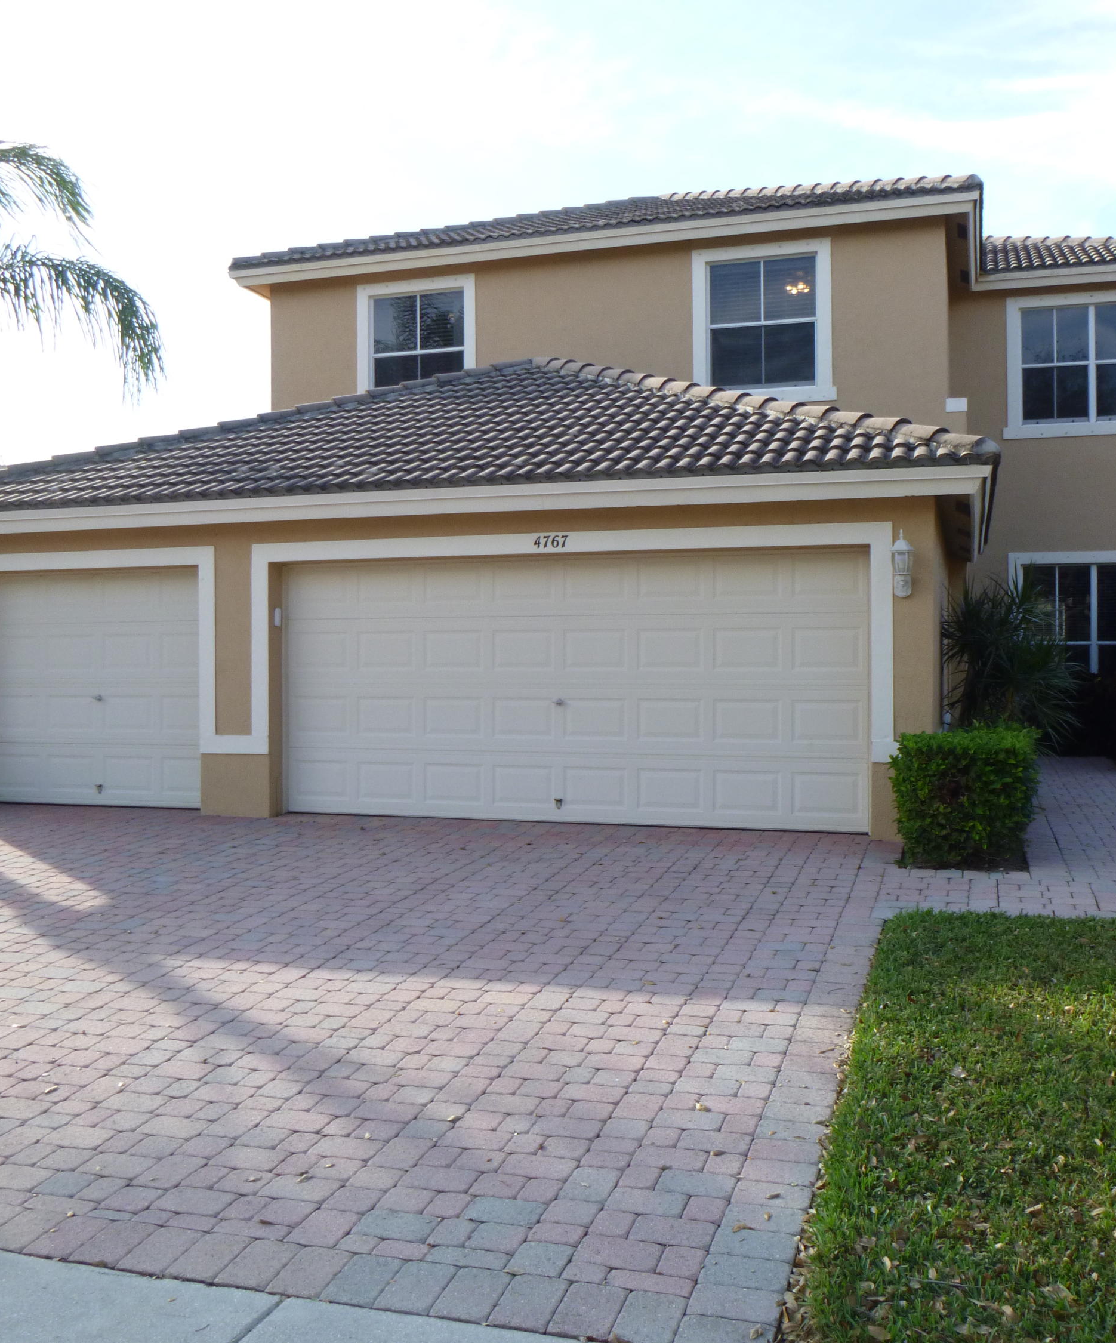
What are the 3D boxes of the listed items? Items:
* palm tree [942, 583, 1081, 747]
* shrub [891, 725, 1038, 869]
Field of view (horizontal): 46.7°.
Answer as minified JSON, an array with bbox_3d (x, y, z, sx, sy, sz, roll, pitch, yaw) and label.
[{"bbox_3d":[3.750,0.220,10.750,1.150,1.900,1.150,0,0,17],"label":"palm tree"},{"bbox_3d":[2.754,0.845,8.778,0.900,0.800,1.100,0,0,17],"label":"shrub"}]

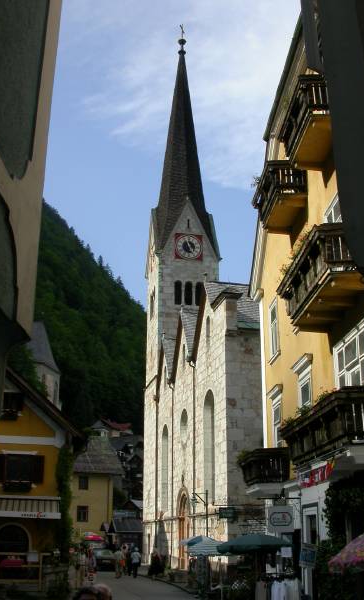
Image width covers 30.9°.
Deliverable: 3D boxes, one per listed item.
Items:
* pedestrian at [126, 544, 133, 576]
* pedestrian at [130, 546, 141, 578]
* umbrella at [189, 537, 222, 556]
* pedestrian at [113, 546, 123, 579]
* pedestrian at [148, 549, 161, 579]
[{"bbox_3d":[-3.069,15.574,39.429,0.540,1.740,0.420,4,-20,-11],"label":"pedestrian"},{"bbox_3d":[-2.694,15.569,39.070,0.580,1.720,0.420,4,-20,-11],"label":"pedestrian"},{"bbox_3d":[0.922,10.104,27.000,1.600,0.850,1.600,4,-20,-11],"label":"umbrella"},{"bbox_3d":[-3.675,15.454,38.744,0.540,1.700,0.420,4,-20,-11],"label":"pedestrian"},{"bbox_3d":[-1.638,15.820,39.576,0.600,1.640,0.480,4,-20,-11],"label":"pedestrian"}]

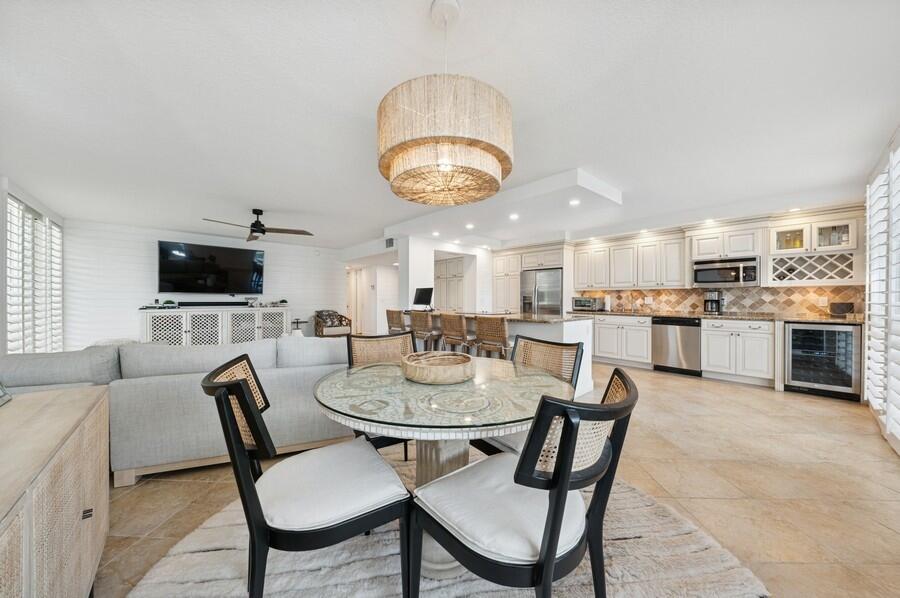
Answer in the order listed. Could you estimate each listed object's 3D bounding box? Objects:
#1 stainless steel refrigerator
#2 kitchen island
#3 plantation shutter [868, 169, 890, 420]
[{"bbox_3d":[2.116,0.290,6.305,0.789,1.750,0.937,0,0,-42],"label":"stainless steel refrigerator"},{"bbox_3d":[0.547,0.700,4.413,1.146,0.930,2.671,0,0,-42],"label":"kitchen island"},{"bbox_3d":[4.040,-0.040,2.830,0.600,2.200,0.060,0,0,-44],"label":"plantation shutter"}]

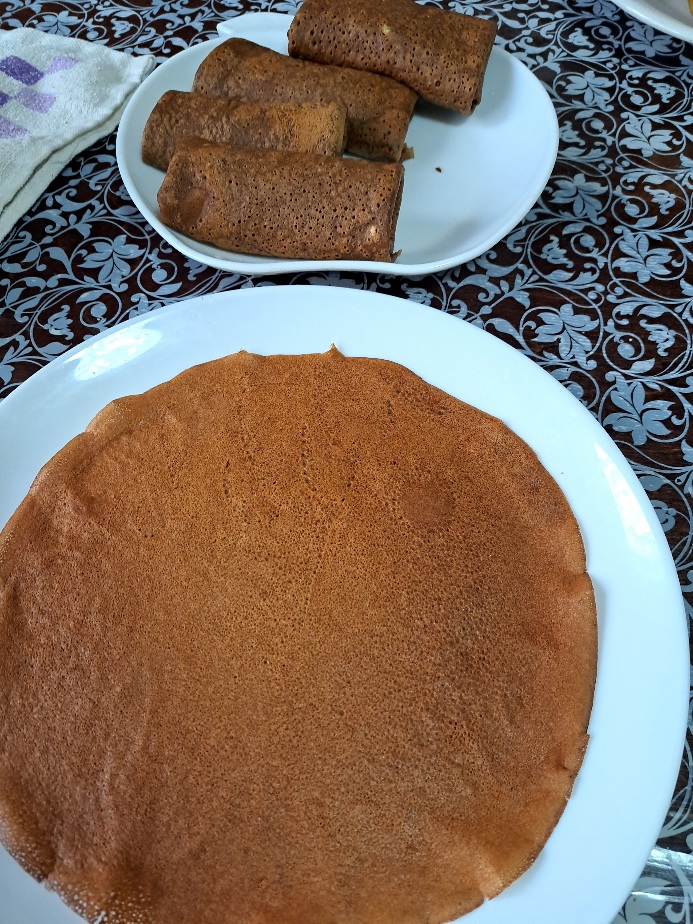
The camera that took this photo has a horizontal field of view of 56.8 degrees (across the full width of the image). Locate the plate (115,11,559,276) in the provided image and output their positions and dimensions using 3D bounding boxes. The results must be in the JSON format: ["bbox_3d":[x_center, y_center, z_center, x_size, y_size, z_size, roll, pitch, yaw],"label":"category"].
[{"bbox_3d":[-0.005,-0.176,0.351,0.234,0.022,0.211,-1,63,1],"label":"plate"}]

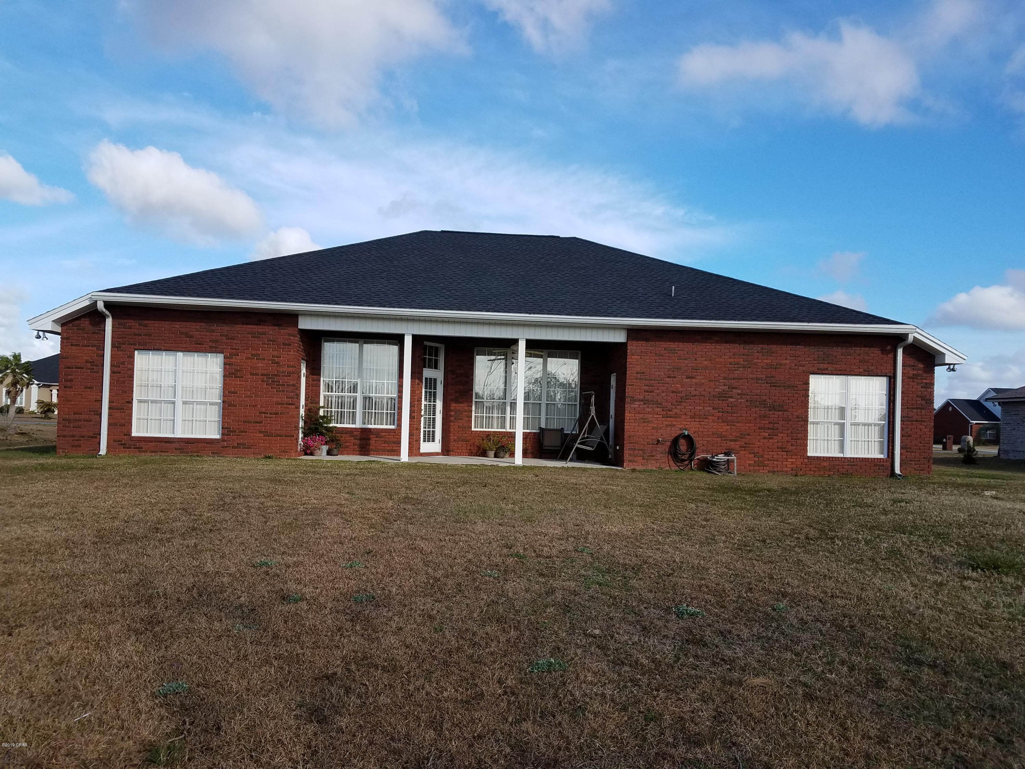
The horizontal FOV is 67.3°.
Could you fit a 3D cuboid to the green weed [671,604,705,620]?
[{"bbox_3d":[1.365,1.756,5.950,0.245,0.075,0.190,2,-2,0],"label":"green weed"}]

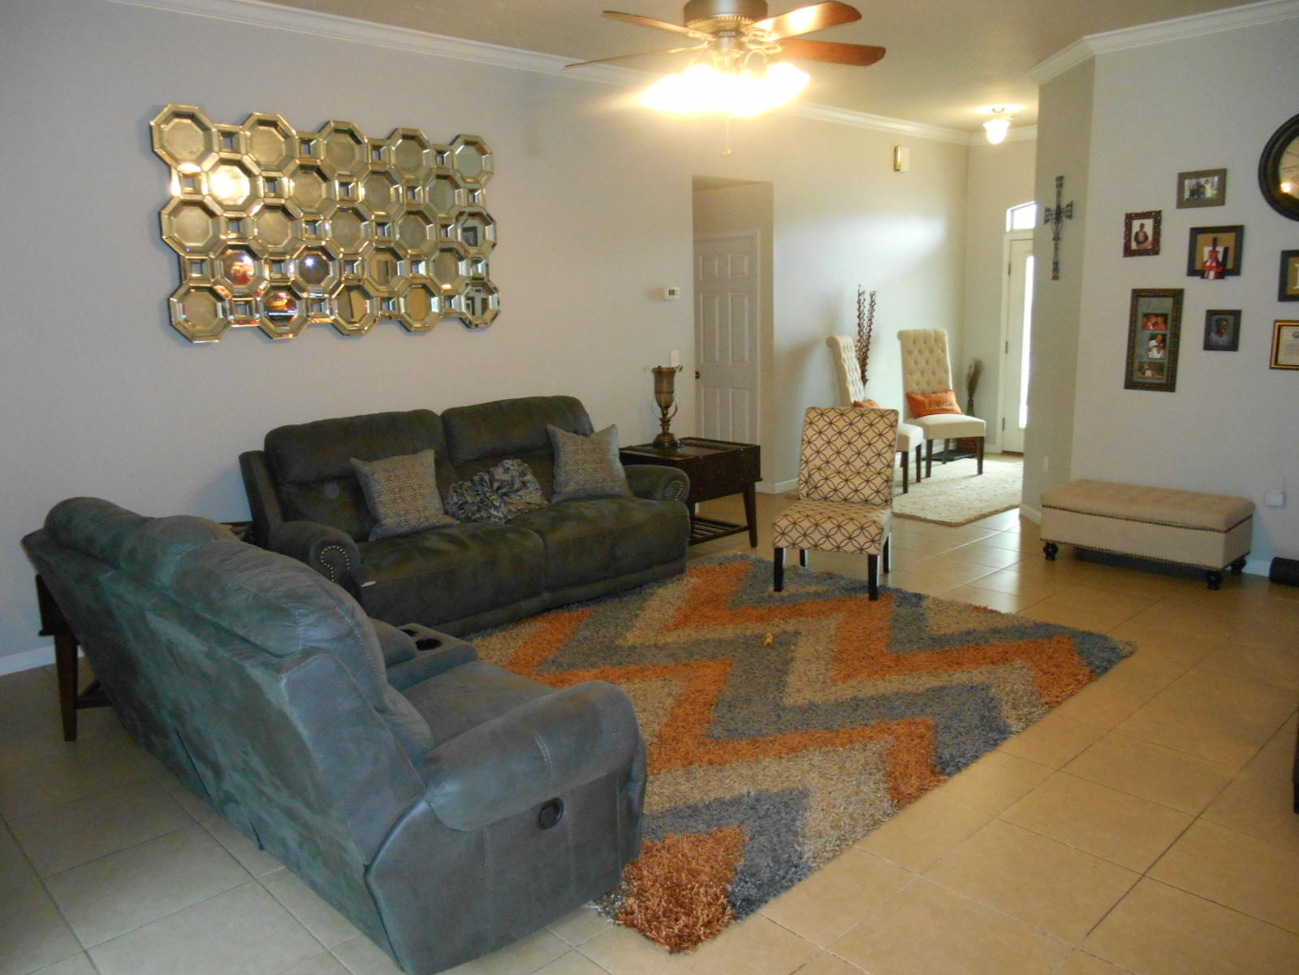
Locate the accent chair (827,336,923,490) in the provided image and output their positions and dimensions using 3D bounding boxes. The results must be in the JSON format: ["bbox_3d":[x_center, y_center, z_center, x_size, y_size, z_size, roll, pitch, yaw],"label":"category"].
[{"bbox_3d":[1.854,-0.624,7.976,0.700,1.235,0.550,4,12,26],"label":"accent chair"}]

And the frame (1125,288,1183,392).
[{"bbox_3d":[2.954,-0.859,5.708,0.025,0.588,0.283,-11,15,-42],"label":"frame"}]

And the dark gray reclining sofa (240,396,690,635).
[{"bbox_3d":[-0.877,0.089,5.267,2.341,1.011,1.045,-10,14,-40],"label":"dark gray reclining sofa"}]

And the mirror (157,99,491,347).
[{"bbox_3d":[-1.595,-1.366,5.189,1.863,1.075,0.050,-11,15,-42],"label":"mirror"}]

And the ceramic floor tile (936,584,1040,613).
[{"bbox_3d":[1.685,0.592,4.954,0.419,0.010,0.419,-11,14,-42],"label":"ceramic floor tile"}]

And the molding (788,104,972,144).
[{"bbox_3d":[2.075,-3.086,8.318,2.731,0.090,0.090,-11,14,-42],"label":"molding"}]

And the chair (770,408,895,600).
[{"bbox_3d":[1.013,0.070,5.278,0.560,0.925,0.670,3,11,21],"label":"chair"}]

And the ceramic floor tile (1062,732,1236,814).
[{"bbox_3d":[1.669,0.946,3.259,0.428,0.010,0.428,-11,15,-43],"label":"ceramic floor tile"}]

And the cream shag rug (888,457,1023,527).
[{"bbox_3d":[2.478,-0.011,8.049,2.500,0.025,1.530,-11,15,-42],"label":"cream shag rug"}]

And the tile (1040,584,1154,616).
[{"bbox_3d":[2.284,0.583,4.937,0.419,0.010,0.419,-11,14,-42],"label":"tile"}]

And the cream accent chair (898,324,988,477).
[{"bbox_3d":[2.551,-0.751,8.597,0.530,1.230,0.690,-4,11,-12],"label":"cream accent chair"}]

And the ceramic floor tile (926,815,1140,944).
[{"bbox_3d":[1.058,1.081,2.700,0.433,0.010,0.433,-11,15,-42],"label":"ceramic floor tile"}]

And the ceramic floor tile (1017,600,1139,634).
[{"bbox_3d":[2.008,0.654,4.750,0.428,0.010,0.428,-11,15,-43],"label":"ceramic floor tile"}]

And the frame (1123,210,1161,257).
[{"bbox_3d":[2.841,-1.462,5.632,0.022,0.242,0.197,-11,15,-43],"label":"frame"}]

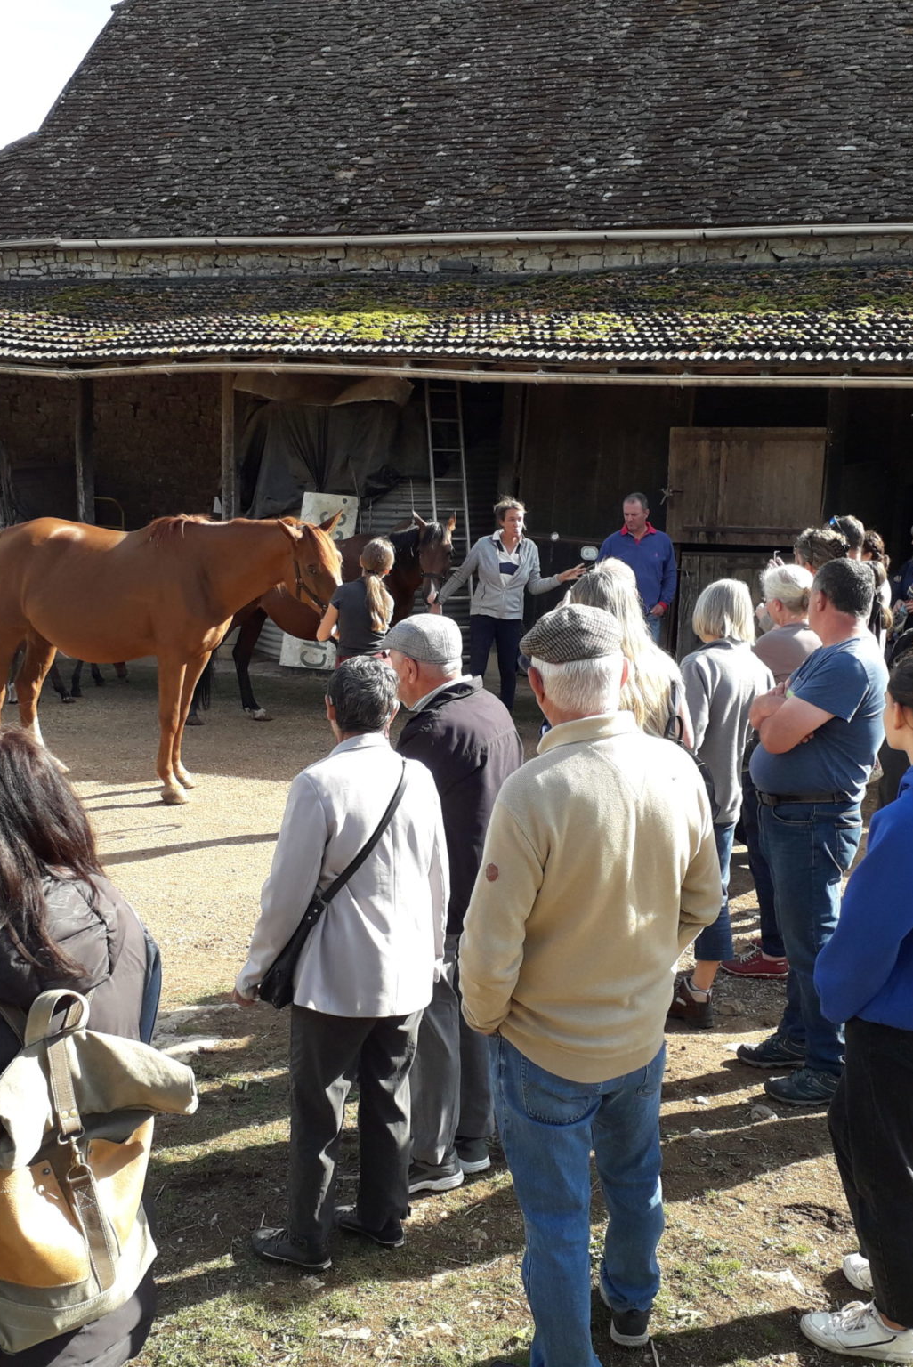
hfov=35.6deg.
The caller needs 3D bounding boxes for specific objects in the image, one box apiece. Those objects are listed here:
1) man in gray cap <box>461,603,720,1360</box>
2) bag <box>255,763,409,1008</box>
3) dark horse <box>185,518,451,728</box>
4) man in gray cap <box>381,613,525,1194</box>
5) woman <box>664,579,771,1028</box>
[{"bbox_3d":[0.290,0.718,3.227,0.580,1.750,0.420,0,10,-8],"label":"man in gray cap"},{"bbox_3d":[-0.323,0.494,3.685,0.380,0.610,0.300,2,10,5],"label":"bag"},{"bbox_3d":[-0.987,-0.467,10.416,2.000,1.530,0.550,2,10,8],"label":"dark horse"},{"bbox_3d":[-0.016,0.608,4.075,0.460,1.660,0.500,7,12,31],"label":"man in gray cap"},{"bbox_3d":[0.904,0.439,5.208,0.470,1.630,0.380,-4,11,-27],"label":"woman"}]

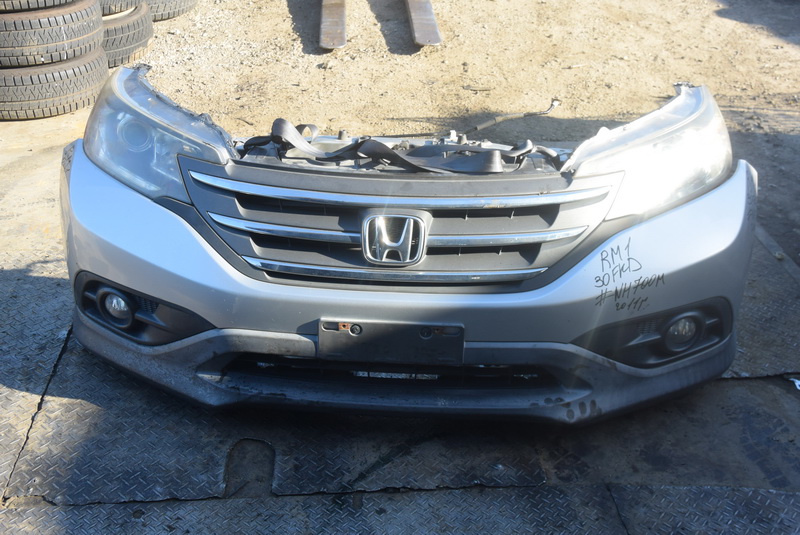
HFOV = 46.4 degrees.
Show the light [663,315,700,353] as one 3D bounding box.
[{"bbox_3d":[0.672,0.150,2.222,0.088,0.088,0.065,2,28,2],"label":"light"}]

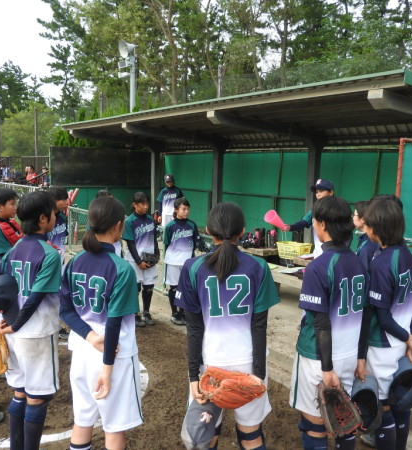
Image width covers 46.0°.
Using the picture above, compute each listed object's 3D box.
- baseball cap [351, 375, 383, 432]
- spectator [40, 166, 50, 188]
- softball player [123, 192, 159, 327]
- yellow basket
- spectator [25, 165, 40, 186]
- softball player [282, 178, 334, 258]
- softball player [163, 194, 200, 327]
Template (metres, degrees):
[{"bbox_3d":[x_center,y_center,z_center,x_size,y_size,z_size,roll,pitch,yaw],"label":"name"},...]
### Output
[{"bbox_3d":[0.804,0.894,2.430,0.170,0.265,0.140,-7,-3,27],"label":"baseball cap"},{"bbox_3d":[-5.281,-1.309,16.078,0.500,1.250,0.700,2,7,14],"label":"spectator"},{"bbox_3d":[-0.694,0.348,5.105,0.410,1.380,0.300,-4,8,-30],"label":"softball player"},{"bbox_3d":[0.925,0.268,5.100,0.210,0.155,0.340,-5,9,-36],"label":"yellow basket"},{"bbox_3d":[-5.693,-1.309,16.078,0.500,1.250,0.700,4,8,24],"label":"spectator"},{"bbox_3d":[1.234,0.208,5.541,0.600,1.450,0.480,7,9,40],"label":"softball player"},{"bbox_3d":[-0.245,0.365,5.121,0.430,1.350,0.300,-2,8,-21],"label":"softball player"}]

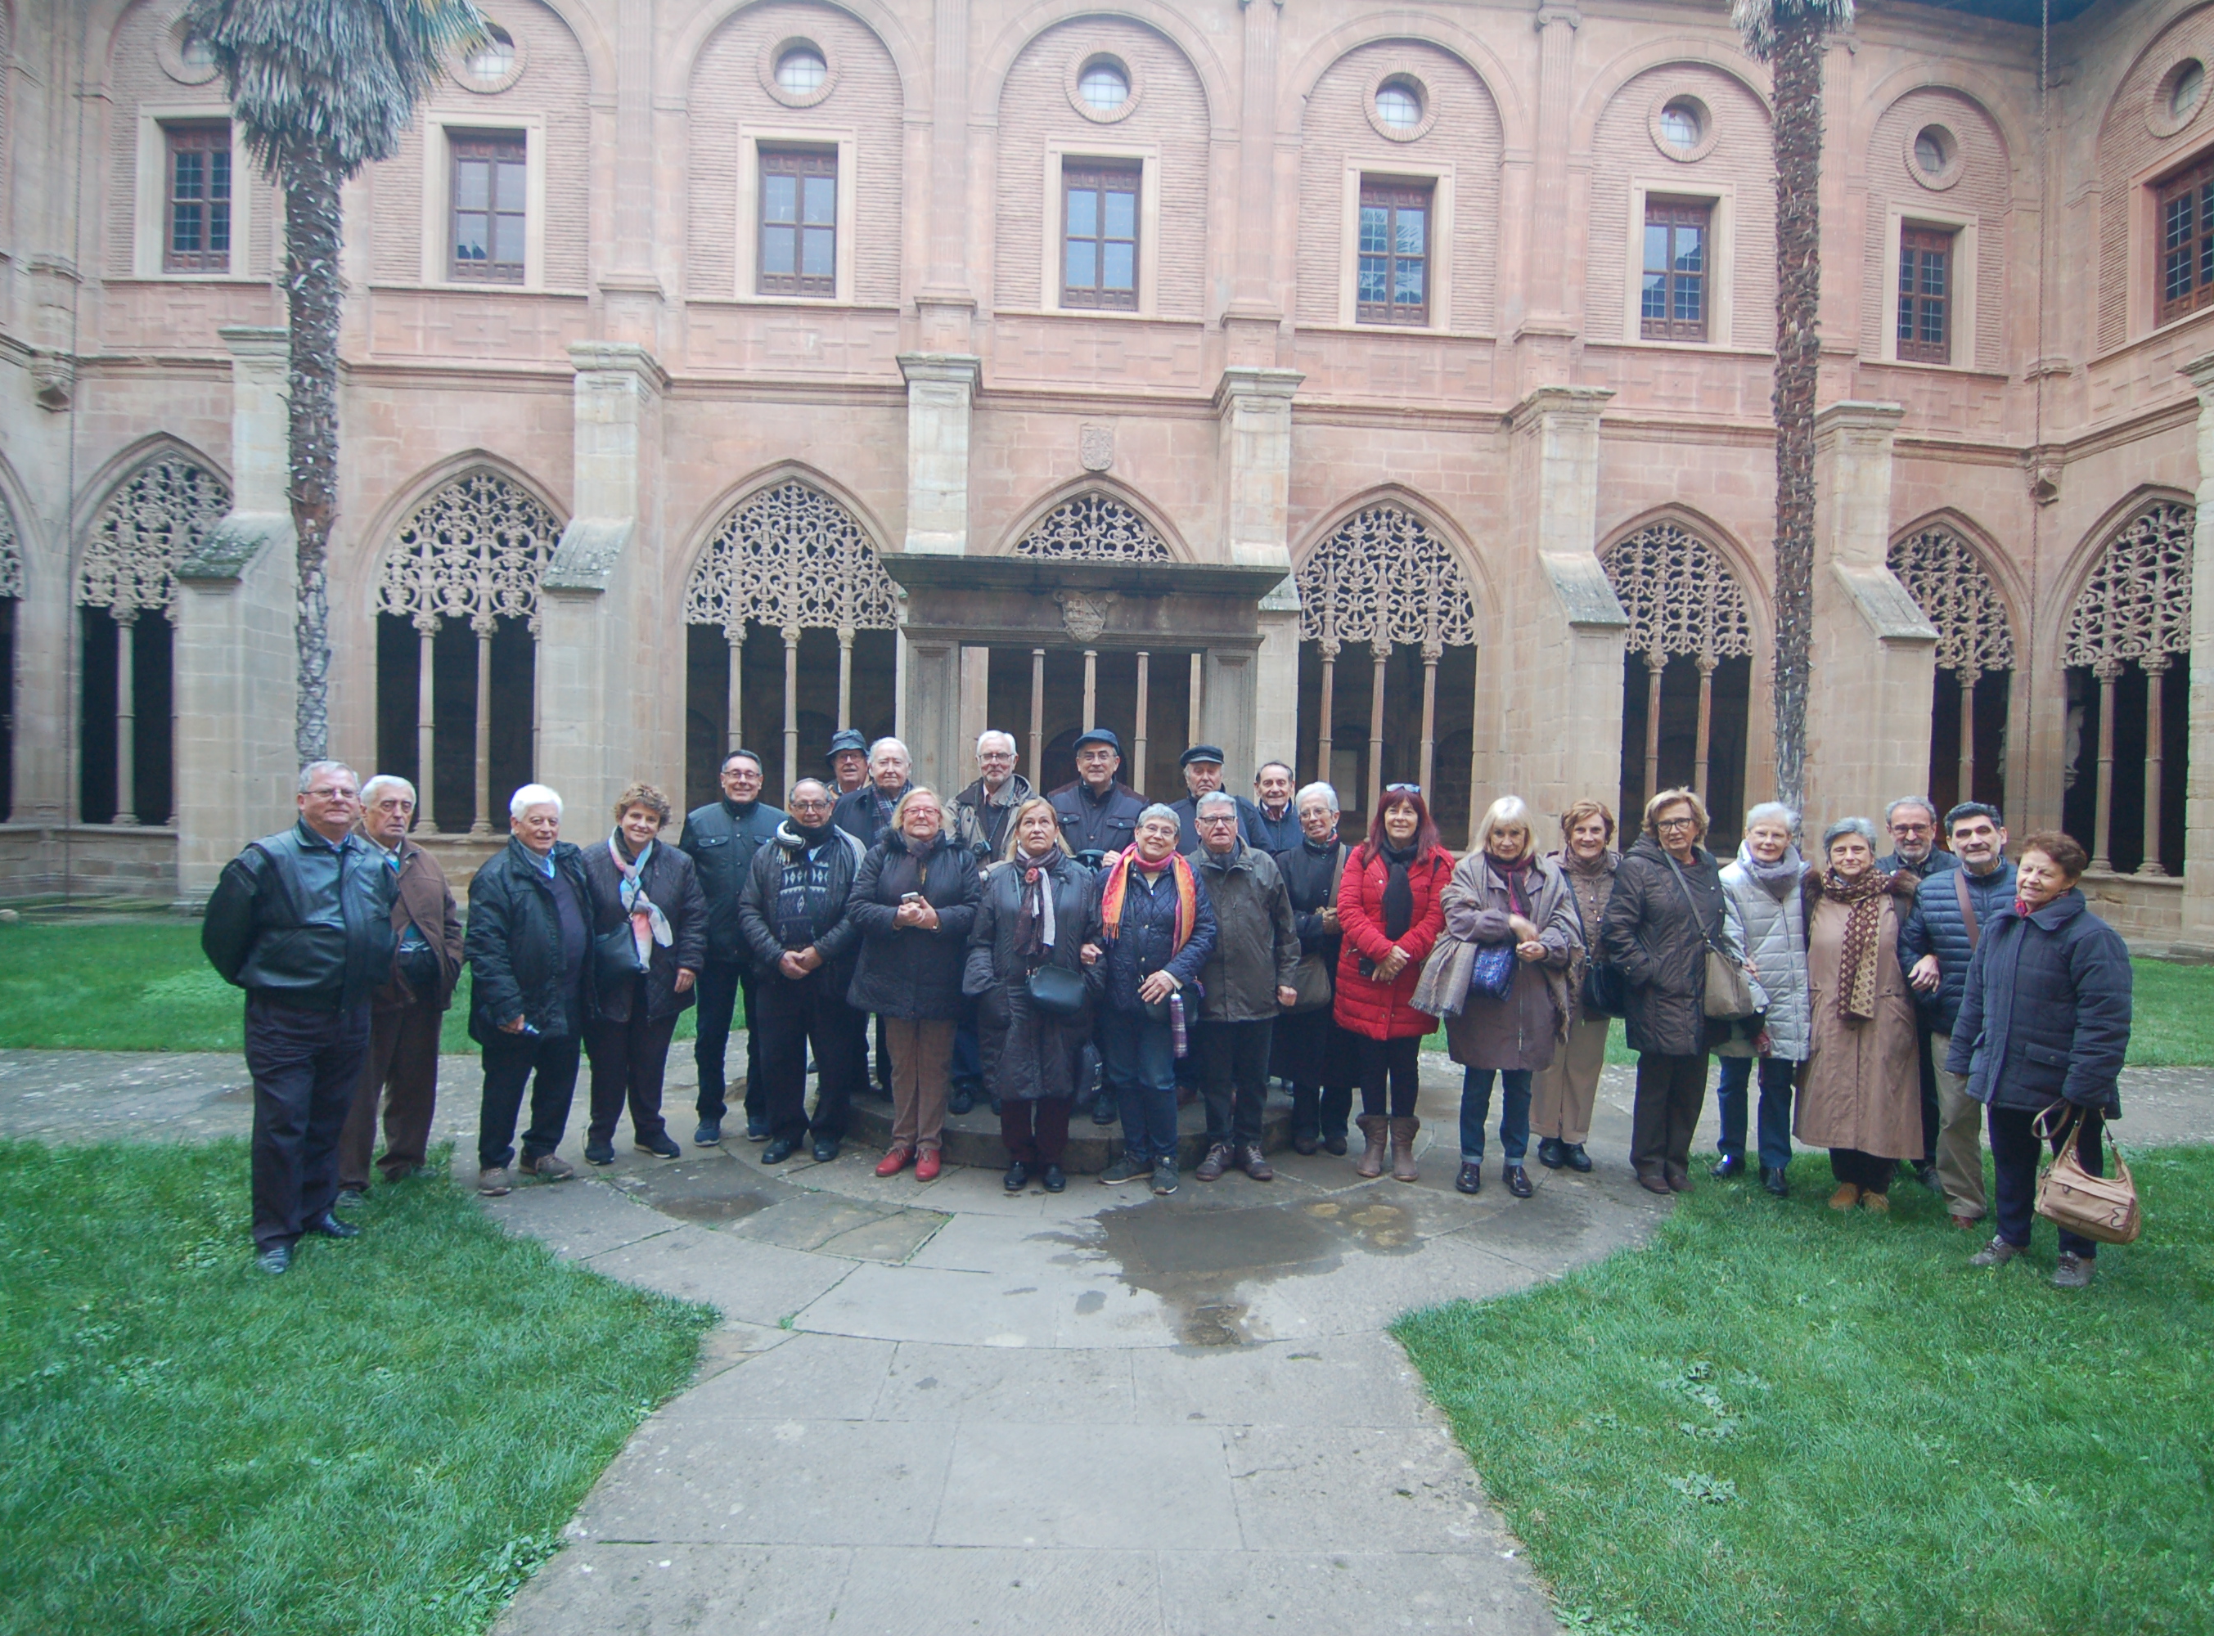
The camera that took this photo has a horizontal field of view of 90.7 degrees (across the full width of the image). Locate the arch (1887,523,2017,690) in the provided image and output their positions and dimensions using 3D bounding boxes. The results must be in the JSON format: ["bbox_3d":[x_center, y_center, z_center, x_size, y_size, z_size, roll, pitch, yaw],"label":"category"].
[{"bbox_3d":[11.276,-2.919,14.749,2.100,2.248,0.350,1,1,-4],"label":"arch"}]

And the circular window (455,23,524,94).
[{"bbox_3d":[-7.850,-9.680,13.876,0.900,0.900,0.250,1,2,-4],"label":"circular window"}]

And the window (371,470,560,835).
[{"bbox_3d":[-8.009,-2.098,13.998,2.600,4.660,0.400,1,2,-4],"label":"window"}]

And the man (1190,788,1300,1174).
[{"bbox_3d":[0.583,0.709,4.767,0.520,1.647,0.350,1,1,6],"label":"man"}]

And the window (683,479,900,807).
[{"bbox_3d":[-3.929,-1.964,13.614,2.657,4.538,0.400,1,1,-4],"label":"window"}]

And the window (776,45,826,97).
[{"bbox_3d":[-3.928,-9.627,14.085,0.690,0.690,0.220,1,2,-4],"label":"window"}]

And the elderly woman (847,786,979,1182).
[{"bbox_3d":[-0.828,0.685,4.684,0.560,1.642,0.400,1,1,-2],"label":"elderly woman"}]

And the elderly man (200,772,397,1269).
[{"bbox_3d":[-2.729,0.643,3.689,0.360,1.690,0.540,2,2,33],"label":"elderly man"}]

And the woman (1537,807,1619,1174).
[{"bbox_3d":[2.170,0.745,4.993,0.520,1.648,0.360,1,0,17],"label":"woman"}]

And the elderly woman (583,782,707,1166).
[{"bbox_3d":[-2.048,0.669,4.840,0.540,1.645,0.400,1,0,-14],"label":"elderly woman"}]

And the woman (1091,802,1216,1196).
[{"bbox_3d":[0.189,0.737,4.570,0.540,1.602,0.420,1,0,0],"label":"woman"}]

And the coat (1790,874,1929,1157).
[{"bbox_3d":[3.152,0.821,4.587,0.500,1.239,0.360,2,1,30],"label":"coat"}]

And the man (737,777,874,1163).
[{"bbox_3d":[-1.338,0.659,4.859,0.620,1.677,0.400,1,0,-10],"label":"man"}]

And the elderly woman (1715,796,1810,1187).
[{"bbox_3d":[2.886,0.755,4.802,0.470,1.645,0.340,2,1,19],"label":"elderly woman"}]

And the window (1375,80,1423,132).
[{"bbox_3d":[3.779,-9.187,14.038,0.683,0.730,0.250,1,1,-4],"label":"window"}]

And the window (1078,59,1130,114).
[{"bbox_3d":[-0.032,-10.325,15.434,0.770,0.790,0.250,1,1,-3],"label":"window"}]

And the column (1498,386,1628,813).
[{"bbox_3d":[6.710,-2.300,15.870,1.050,7.750,1.950,1,0,-4],"label":"column"}]

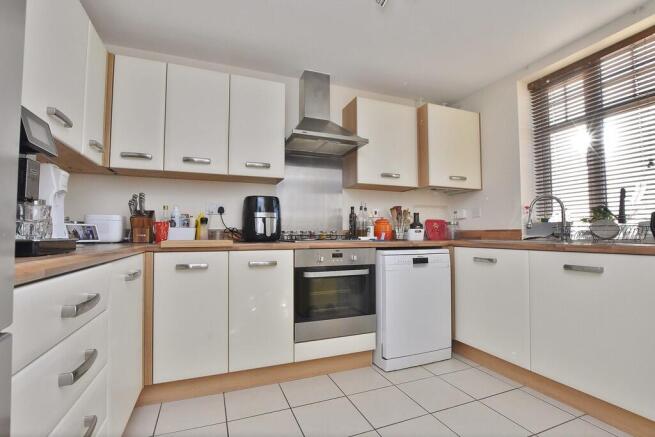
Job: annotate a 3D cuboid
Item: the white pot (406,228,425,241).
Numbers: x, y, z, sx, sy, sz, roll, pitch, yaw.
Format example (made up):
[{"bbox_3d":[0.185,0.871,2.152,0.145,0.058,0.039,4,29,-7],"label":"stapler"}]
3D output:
[{"bbox_3d":[0.798,0.149,2.466,0.140,0.102,0.140,0,-3,0],"label":"white pot"}]

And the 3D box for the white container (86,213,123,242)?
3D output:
[{"bbox_3d":[-1.413,0.067,1.742,0.180,0.172,0.170,2,-3,-24],"label":"white container"}]

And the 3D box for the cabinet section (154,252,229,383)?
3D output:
[{"bbox_3d":[-0.873,0.574,1.852,0.400,0.718,0.570,1,-4,-19],"label":"cabinet section"}]

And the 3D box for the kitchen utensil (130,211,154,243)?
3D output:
[{"bbox_3d":[-1.229,0.072,1.807,0.124,0.201,0.154,1,-4,-22],"label":"kitchen utensil"}]

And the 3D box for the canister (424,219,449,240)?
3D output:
[{"bbox_3d":[1.058,0.111,2.635,0.206,0.211,0.139,1,-4,-12],"label":"canister"}]

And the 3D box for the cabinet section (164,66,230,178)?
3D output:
[{"bbox_3d":[-0.934,-0.664,2.020,0.400,0.720,0.320,1,-3,-19],"label":"cabinet section"}]

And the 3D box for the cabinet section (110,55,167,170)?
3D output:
[{"bbox_3d":[-1.261,-0.669,1.910,0.300,0.720,0.320,1,-3,-19],"label":"cabinet section"}]

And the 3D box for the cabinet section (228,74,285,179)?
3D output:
[{"bbox_3d":[-0.559,-0.658,2.146,0.400,0.720,0.320,1,-3,-19],"label":"cabinet section"}]

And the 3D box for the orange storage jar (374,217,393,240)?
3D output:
[{"bbox_3d":[0.489,0.093,2.393,0.152,0.195,0.152,0,-3,0],"label":"orange storage jar"}]

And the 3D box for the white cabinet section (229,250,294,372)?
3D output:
[{"bbox_3d":[-0.494,0.574,1.975,0.400,0.720,0.580,1,-3,-19],"label":"white cabinet section"}]

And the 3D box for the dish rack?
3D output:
[{"bbox_3d":[1.655,0.075,1.601,0.270,0.107,0.320,1,-4,-19],"label":"dish rack"}]

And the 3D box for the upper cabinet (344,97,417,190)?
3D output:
[{"bbox_3d":[0.493,-0.650,2.552,0.628,0.742,0.299,1,-4,-19],"label":"upper cabinet"}]

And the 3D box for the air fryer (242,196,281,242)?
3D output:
[{"bbox_3d":[-0.491,0.020,2.035,0.247,0.324,0.283,2,-4,-27],"label":"air fryer"}]

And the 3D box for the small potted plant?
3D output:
[{"bbox_3d":[1.782,0.030,1.776,0.180,0.232,0.180,1,-4,-19],"label":"small potted plant"}]

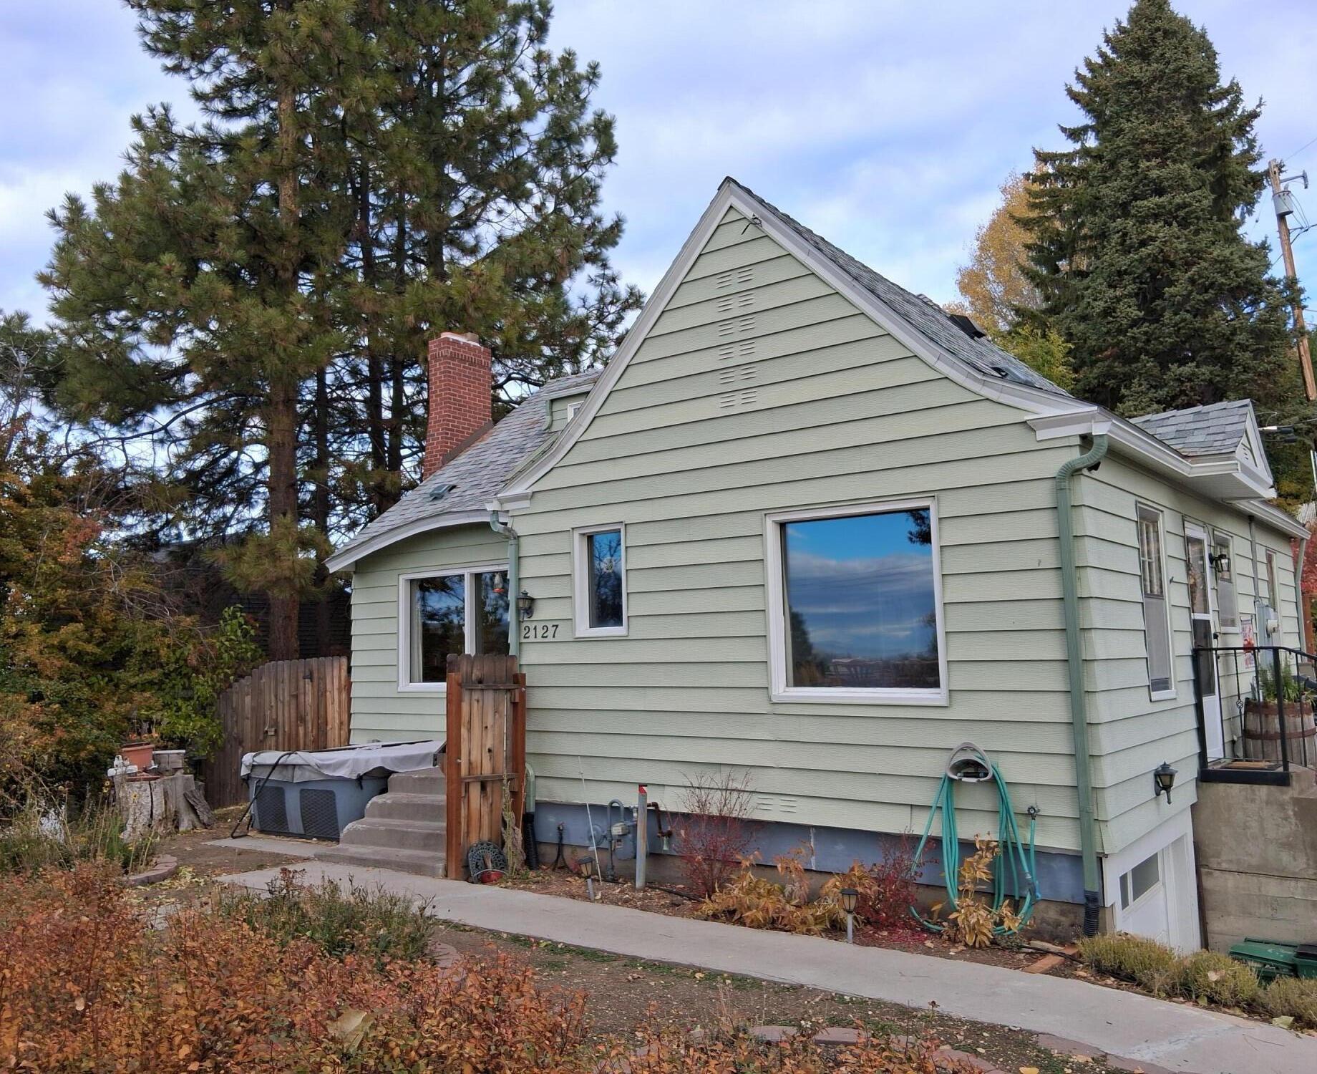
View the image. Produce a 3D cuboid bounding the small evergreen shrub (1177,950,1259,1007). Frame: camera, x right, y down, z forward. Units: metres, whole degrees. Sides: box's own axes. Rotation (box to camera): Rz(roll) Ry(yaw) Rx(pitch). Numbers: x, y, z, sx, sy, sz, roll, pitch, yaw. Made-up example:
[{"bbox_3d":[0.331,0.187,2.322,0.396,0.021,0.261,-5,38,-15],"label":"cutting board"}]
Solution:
[{"bbox_3d":[3.015,2.355,5.777,0.377,0.263,0.415,-6,-8,37],"label":"small evergreen shrub"}]

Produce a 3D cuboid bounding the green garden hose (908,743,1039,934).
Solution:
[{"bbox_3d":[2.085,1.992,7.168,0.897,1.218,0.274,-6,-8,37],"label":"green garden hose"}]

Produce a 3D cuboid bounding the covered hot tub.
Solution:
[{"bbox_3d":[-3.343,2.805,12.162,2.016,0.864,1.836,-6,-8,37],"label":"covered hot tub"}]

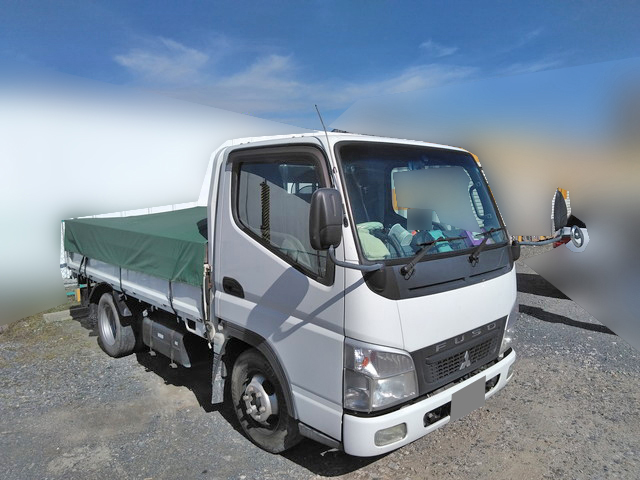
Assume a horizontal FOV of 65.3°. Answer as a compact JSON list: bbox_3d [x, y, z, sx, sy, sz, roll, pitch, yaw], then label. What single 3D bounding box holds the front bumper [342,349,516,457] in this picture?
[{"bbox_3d":[0.823,0.928,3.081,1.680,0.278,0.278,-6,9,-43],"label":"front bumper"}]

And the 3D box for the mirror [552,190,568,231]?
[{"bbox_3d":[1.761,-0.216,3.666,0.089,0.318,0.189,2,7,18],"label":"mirror"}]

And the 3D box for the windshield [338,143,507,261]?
[{"bbox_3d":[0.717,-0.246,3.072,1.471,0.666,0.169,-6,-12,-43],"label":"windshield"}]

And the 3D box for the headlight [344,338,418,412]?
[{"bbox_3d":[0.341,0.690,2.631,0.398,0.378,0.229,-6,9,-43],"label":"headlight"}]

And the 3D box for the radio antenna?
[{"bbox_3d":[0.028,-0.514,2.704,0.015,0.485,0.015,1,-19,-43],"label":"radio antenna"}]

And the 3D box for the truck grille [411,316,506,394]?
[{"bbox_3d":[0.869,0.681,3.006,1.073,0.278,0.089,-6,9,-43],"label":"truck grille"}]

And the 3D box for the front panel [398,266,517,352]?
[{"bbox_3d":[0.850,0.393,2.997,1.272,0.318,0.139,-6,9,-43],"label":"front panel"}]

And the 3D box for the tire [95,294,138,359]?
[{"bbox_3d":[-2.048,0.851,5.112,0.189,0.656,0.656,-6,9,-43],"label":"tire"}]

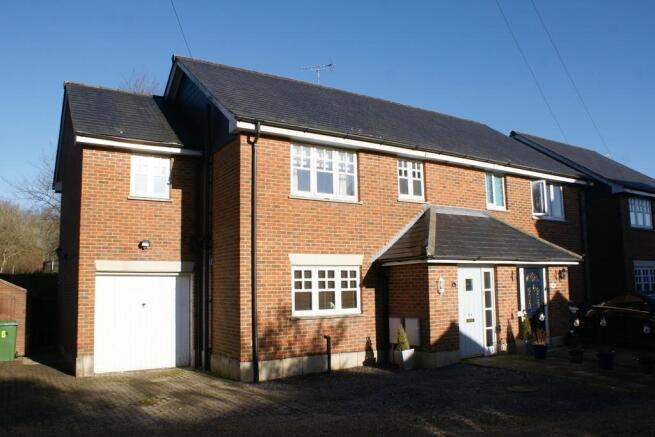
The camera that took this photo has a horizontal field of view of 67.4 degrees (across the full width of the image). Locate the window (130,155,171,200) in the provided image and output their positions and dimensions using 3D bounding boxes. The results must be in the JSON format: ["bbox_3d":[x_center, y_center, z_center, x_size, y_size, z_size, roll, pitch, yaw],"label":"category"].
[{"bbox_3d":[-4.029,-0.892,11.143,0.863,1.015,0.134,4,-9,-32],"label":"window"}]

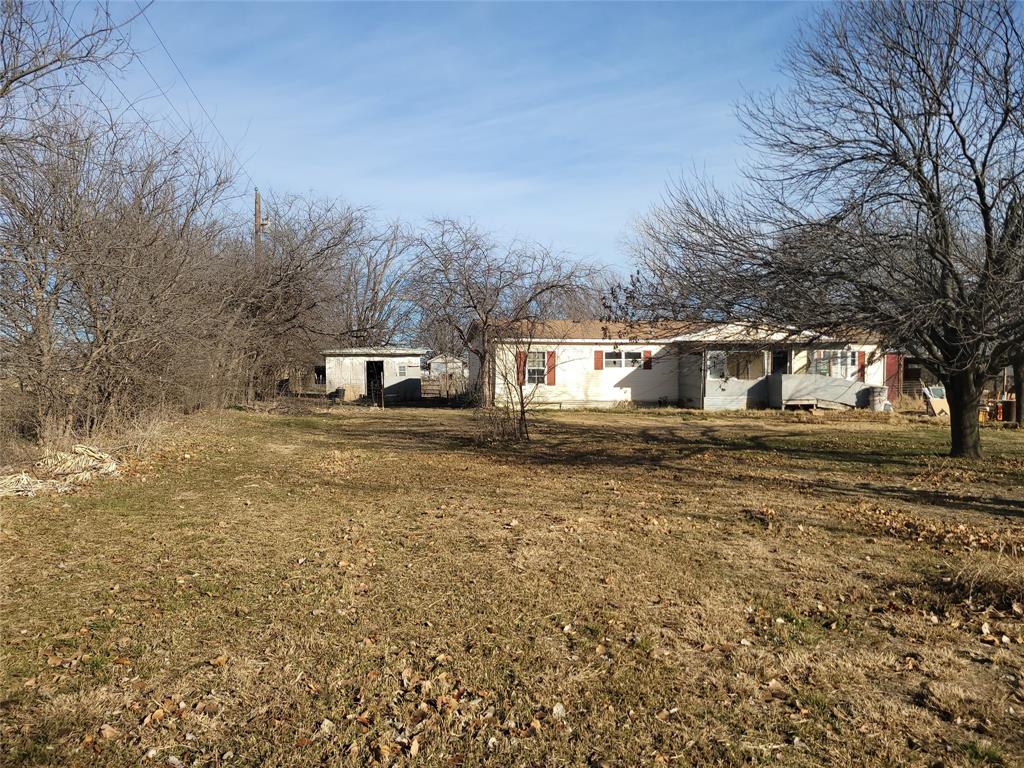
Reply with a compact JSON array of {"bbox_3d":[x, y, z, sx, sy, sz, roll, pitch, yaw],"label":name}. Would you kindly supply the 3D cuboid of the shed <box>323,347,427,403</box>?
[{"bbox_3d":[-7.369,-0.531,41.245,5.300,2.800,4.200,0,1,-10],"label":"shed"}]

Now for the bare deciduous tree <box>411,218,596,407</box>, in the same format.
[{"bbox_3d":[-0.379,-3.020,33.128,8.000,8.200,7.300,0,1,0],"label":"bare deciduous tree"}]

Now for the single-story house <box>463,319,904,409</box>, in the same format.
[{"bbox_3d":[7.951,-1.098,38.613,19.500,4.150,9.400,0,1,-11],"label":"single-story house"}]

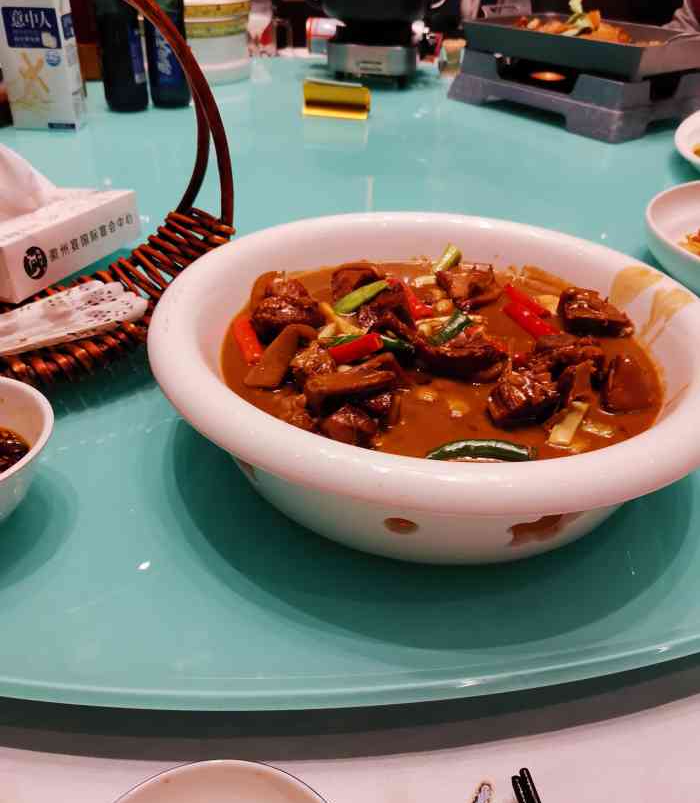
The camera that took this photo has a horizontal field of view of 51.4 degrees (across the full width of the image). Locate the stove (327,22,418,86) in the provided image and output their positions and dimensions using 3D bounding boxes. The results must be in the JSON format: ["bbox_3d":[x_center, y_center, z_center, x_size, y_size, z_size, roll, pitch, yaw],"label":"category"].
[{"bbox_3d":[0.050,-0.696,1.429,0.171,0.113,0.165,9,35,8],"label":"stove"}]

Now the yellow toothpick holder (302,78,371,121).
[{"bbox_3d":[-0.019,-0.498,1.198,0.103,0.048,0.046,4,35,1],"label":"yellow toothpick holder"}]

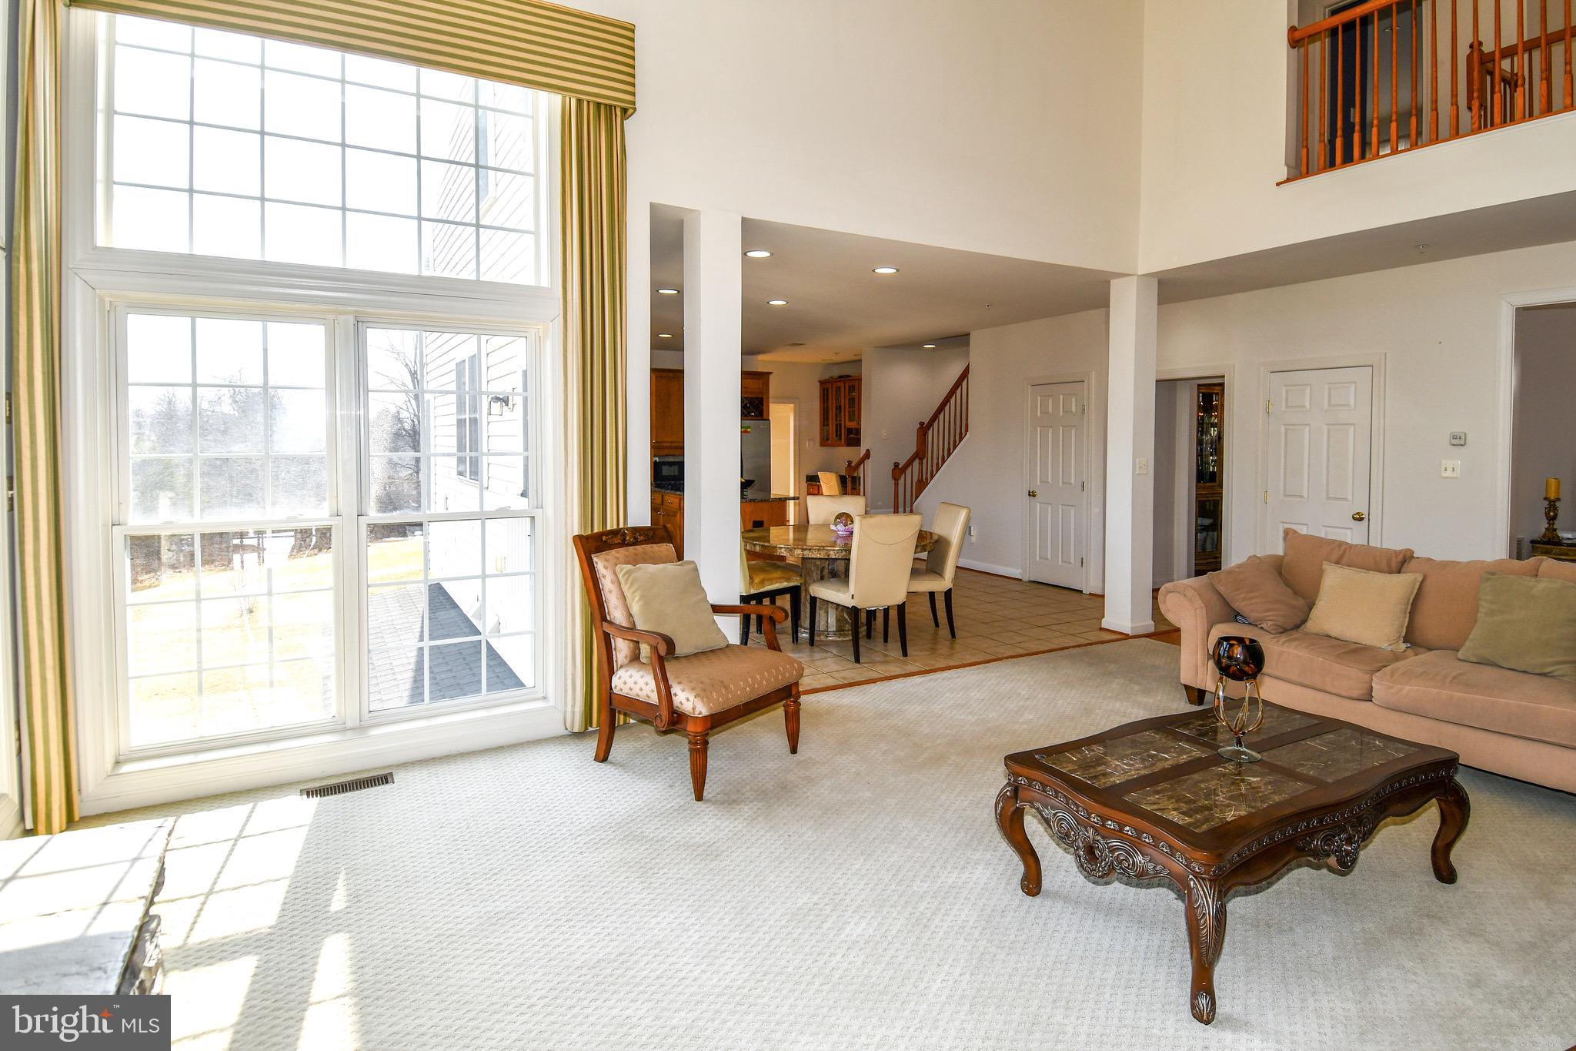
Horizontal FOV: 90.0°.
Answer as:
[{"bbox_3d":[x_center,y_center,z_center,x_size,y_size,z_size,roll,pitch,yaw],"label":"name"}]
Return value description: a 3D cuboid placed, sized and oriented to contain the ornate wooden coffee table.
[{"bbox_3d":[1.482,0.996,2.647,1.390,0.470,0.770,-2,5,-29],"label":"ornate wooden coffee table"}]

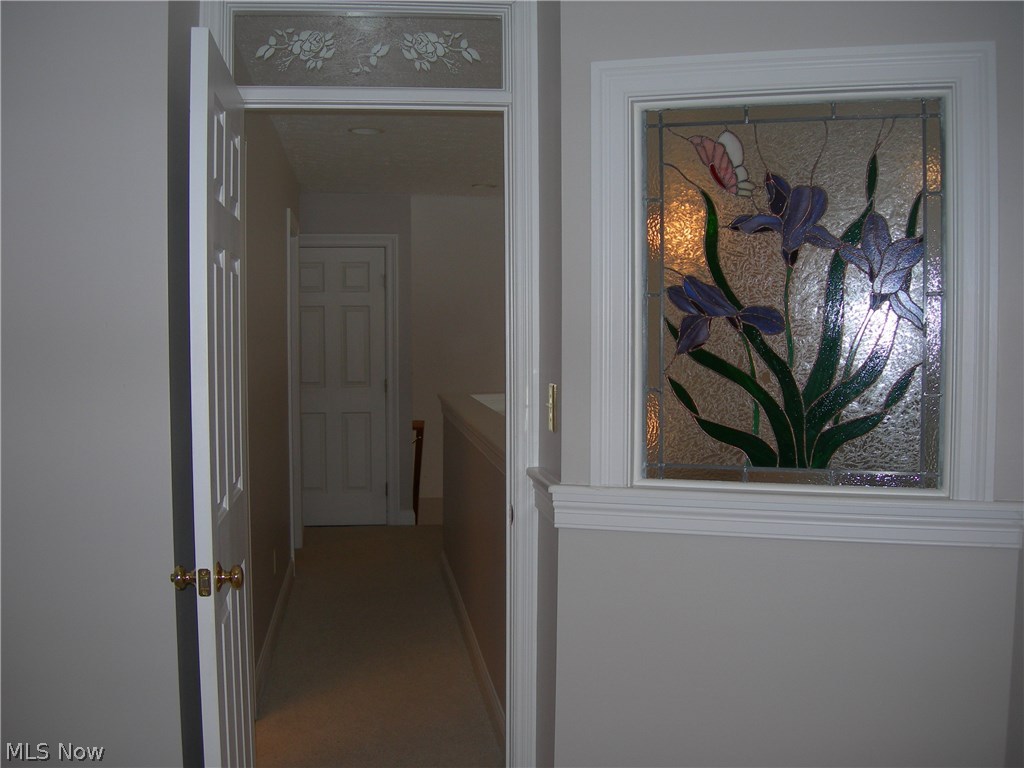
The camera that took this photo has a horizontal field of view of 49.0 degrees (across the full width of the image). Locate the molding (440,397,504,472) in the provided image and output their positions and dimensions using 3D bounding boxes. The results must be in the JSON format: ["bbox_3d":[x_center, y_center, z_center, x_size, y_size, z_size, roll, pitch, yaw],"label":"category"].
[{"bbox_3d":[-0.123,0.199,4.952,0.177,0.110,3.420,0,3,-8],"label":"molding"}]

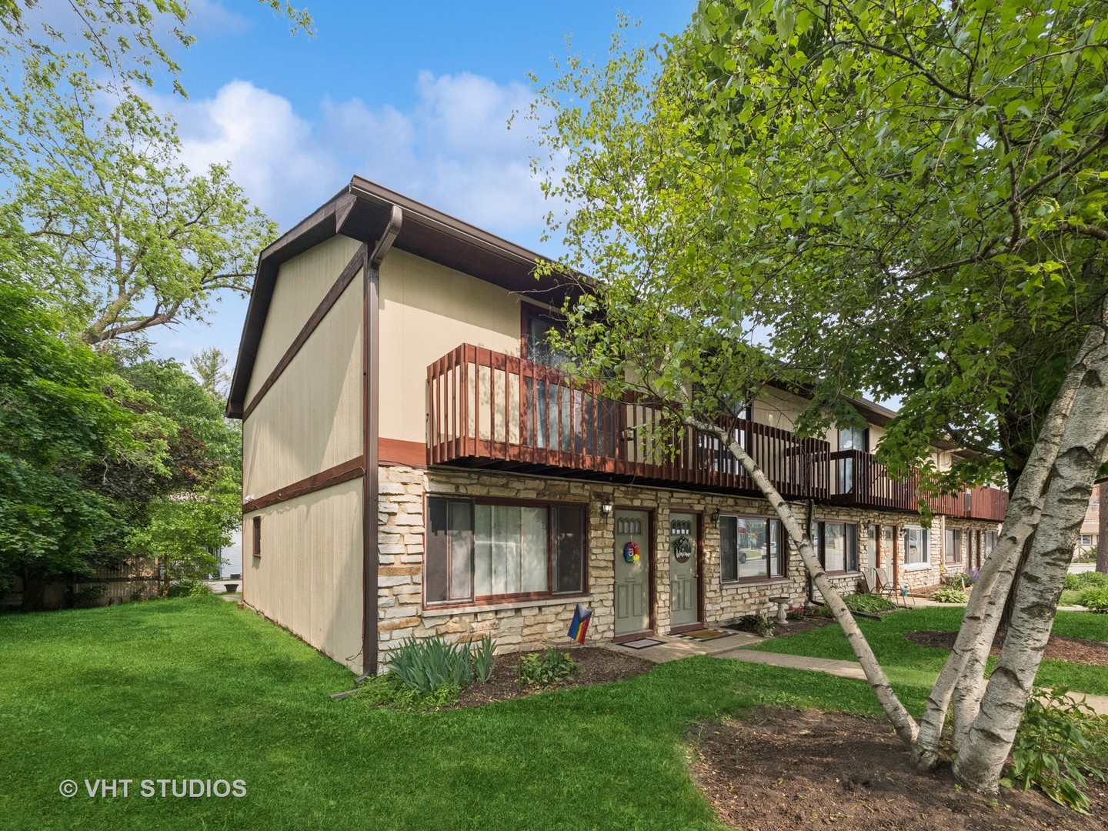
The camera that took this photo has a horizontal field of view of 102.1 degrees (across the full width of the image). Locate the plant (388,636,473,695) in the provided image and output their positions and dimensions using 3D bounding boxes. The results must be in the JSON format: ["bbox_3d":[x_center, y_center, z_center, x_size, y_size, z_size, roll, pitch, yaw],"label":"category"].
[{"bbox_3d":[-1.288,2.608,4.680,0.820,0.580,0.620,10,-16,-37],"label":"plant"}]

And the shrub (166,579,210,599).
[{"bbox_3d":[-10.283,4.880,12.600,1.200,0.560,0.900,10,-16,-37],"label":"shrub"}]

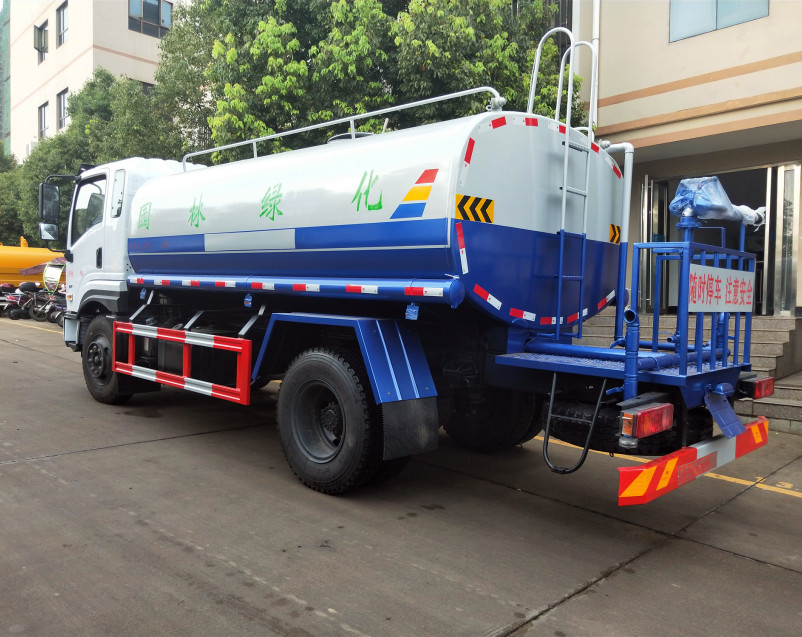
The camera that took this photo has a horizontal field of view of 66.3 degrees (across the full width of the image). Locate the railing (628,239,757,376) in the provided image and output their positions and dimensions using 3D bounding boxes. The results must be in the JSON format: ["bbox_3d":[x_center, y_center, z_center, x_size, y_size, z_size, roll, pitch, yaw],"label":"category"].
[{"bbox_3d":[1.699,-0.071,3.856,0.660,0.749,1.241,5,3,44],"label":"railing"}]

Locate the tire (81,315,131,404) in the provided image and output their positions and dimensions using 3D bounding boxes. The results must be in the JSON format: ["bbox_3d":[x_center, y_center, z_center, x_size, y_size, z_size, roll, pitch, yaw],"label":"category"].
[{"bbox_3d":[-3.443,0.474,7.228,1.024,1.024,0.286,5,3,44],"label":"tire"}]

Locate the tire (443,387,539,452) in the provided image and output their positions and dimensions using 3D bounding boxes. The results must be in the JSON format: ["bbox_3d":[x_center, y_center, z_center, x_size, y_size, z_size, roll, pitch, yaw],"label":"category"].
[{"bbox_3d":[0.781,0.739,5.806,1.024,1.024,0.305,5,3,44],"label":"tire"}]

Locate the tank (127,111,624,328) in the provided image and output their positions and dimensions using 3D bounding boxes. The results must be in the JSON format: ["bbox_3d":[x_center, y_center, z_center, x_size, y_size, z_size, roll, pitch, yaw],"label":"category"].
[{"bbox_3d":[-0.519,-0.802,5.984,4.706,1.452,2.368,5,3,44],"label":"tank"}]

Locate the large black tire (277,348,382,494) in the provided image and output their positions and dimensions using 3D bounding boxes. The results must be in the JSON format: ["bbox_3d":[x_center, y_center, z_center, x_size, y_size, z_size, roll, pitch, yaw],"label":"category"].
[{"bbox_3d":[-0.503,0.735,4.466,1.024,1.024,0.286,5,3,44],"label":"large black tire"}]

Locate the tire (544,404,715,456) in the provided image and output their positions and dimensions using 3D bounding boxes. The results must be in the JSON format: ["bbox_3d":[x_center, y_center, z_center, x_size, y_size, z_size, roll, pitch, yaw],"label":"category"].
[{"bbox_3d":[1.470,0.633,4.009,1.024,0.276,1.024,5,3,44],"label":"tire"}]

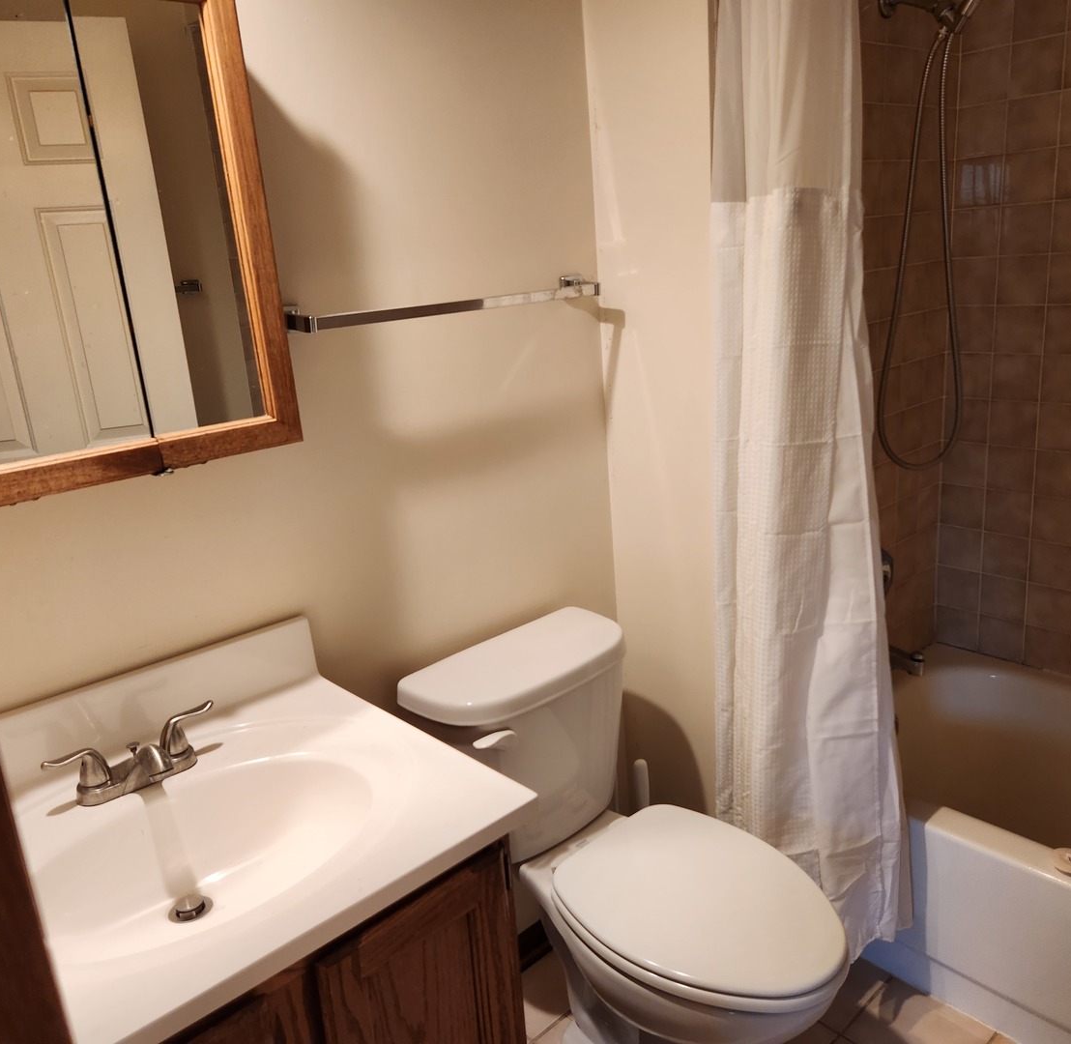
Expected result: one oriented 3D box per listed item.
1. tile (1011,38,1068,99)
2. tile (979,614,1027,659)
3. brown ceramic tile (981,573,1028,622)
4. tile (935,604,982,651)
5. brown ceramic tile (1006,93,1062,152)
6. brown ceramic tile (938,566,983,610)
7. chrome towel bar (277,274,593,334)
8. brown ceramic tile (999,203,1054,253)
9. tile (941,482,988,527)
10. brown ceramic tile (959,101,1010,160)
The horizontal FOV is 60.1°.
[{"bbox_3d":[1.063,-0.961,1.958,0.010,0.108,0.108,-18,21,-39],"label":"tile"},{"bbox_3d":[1.172,0.293,2.325,0.010,0.108,0.108,-18,21,-38],"label":"tile"},{"bbox_3d":[1.167,0.188,2.304,0.010,0.108,0.108,-18,21,-38],"label":"brown ceramic tile"},{"bbox_3d":[1.098,0.275,2.401,0.010,0.104,0.108,-18,21,-39],"label":"tile"},{"bbox_3d":[1.072,-0.856,1.988,0.010,0.108,0.108,-18,21,-39],"label":"brown ceramic tile"},{"bbox_3d":[1.086,0.170,2.366,0.009,0.108,0.108,-18,21,-38],"label":"brown ceramic tile"},{"bbox_3d":[-0.132,-0.365,1.565,0.648,0.054,0.072,-18,21,-39],"label":"chrome towel bar"},{"bbox_3d":[1.090,-0.647,2.049,0.010,0.108,0.108,-18,21,-39],"label":"brown ceramic tile"},{"bbox_3d":[1.075,-0.039,2.324,0.010,0.108,0.108,-18,21,-38],"label":"tile"},{"bbox_3d":[0.998,-0.873,2.069,0.009,0.107,0.107,-19,21,-38],"label":"brown ceramic tile"}]

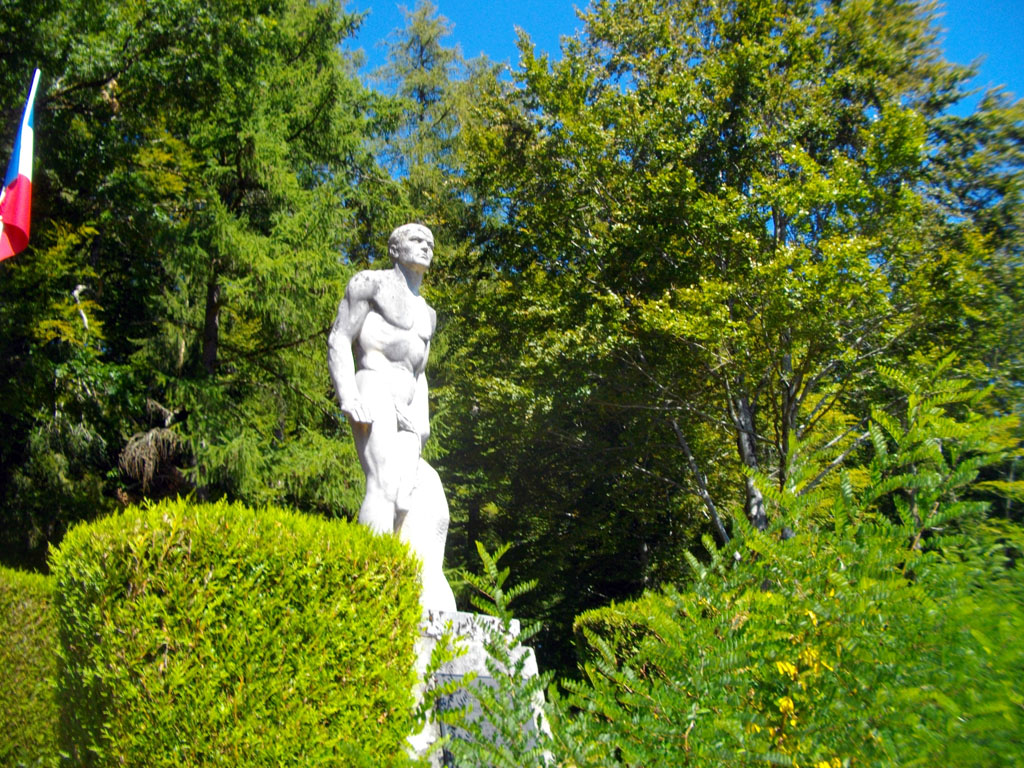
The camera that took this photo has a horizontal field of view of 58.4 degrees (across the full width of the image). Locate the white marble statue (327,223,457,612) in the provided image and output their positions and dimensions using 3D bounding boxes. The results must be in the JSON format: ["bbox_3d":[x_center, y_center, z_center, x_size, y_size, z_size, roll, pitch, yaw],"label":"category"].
[{"bbox_3d":[-0.638,0.127,4.977,0.720,2.200,0.680,14,-22,-42],"label":"white marble statue"}]

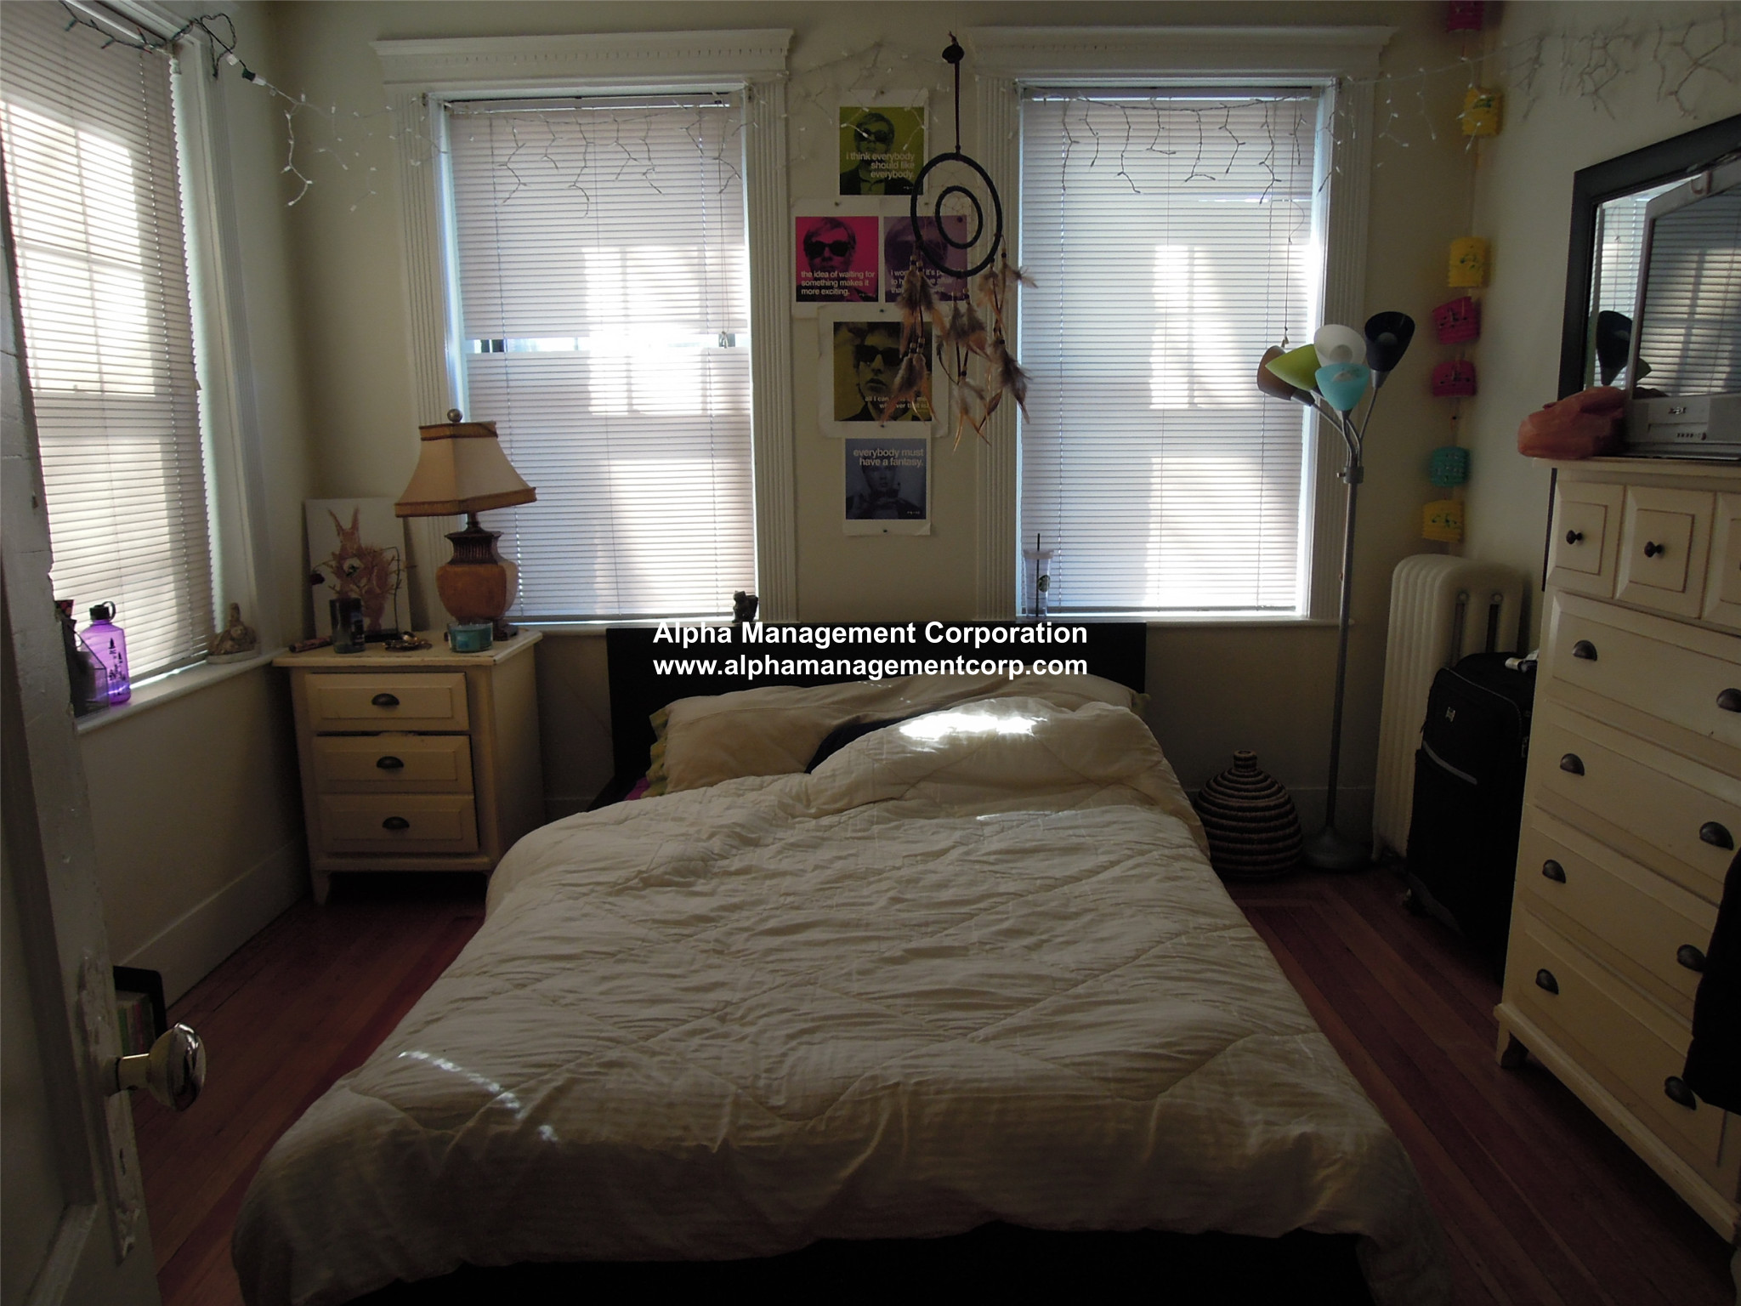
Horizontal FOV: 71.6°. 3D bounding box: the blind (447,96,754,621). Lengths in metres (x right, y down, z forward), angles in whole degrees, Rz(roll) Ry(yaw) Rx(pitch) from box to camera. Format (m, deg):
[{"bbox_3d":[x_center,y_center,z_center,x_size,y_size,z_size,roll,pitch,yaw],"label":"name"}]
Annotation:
[{"bbox_3d":[-0.812,-0.884,3.736,0.891,1.580,0.040,-1,10,0],"label":"blind"}]

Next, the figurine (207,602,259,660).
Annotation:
[{"bbox_3d":[-1.698,-0.059,3.216,0.075,0.145,0.115,6,12,30],"label":"figurine"}]

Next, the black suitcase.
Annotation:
[{"bbox_3d":[1.713,0.409,3.190,0.313,0.742,0.505,-1,9,0],"label":"black suitcase"}]

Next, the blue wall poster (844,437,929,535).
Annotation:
[{"bbox_3d":[0.055,-0.544,3.887,0.279,0.331,0.012,-1,9,0],"label":"blue wall poster"}]

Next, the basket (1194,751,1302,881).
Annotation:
[{"bbox_3d":[1.141,0.482,3.689,0.370,0.369,0.370,-1,10,0],"label":"basket"}]

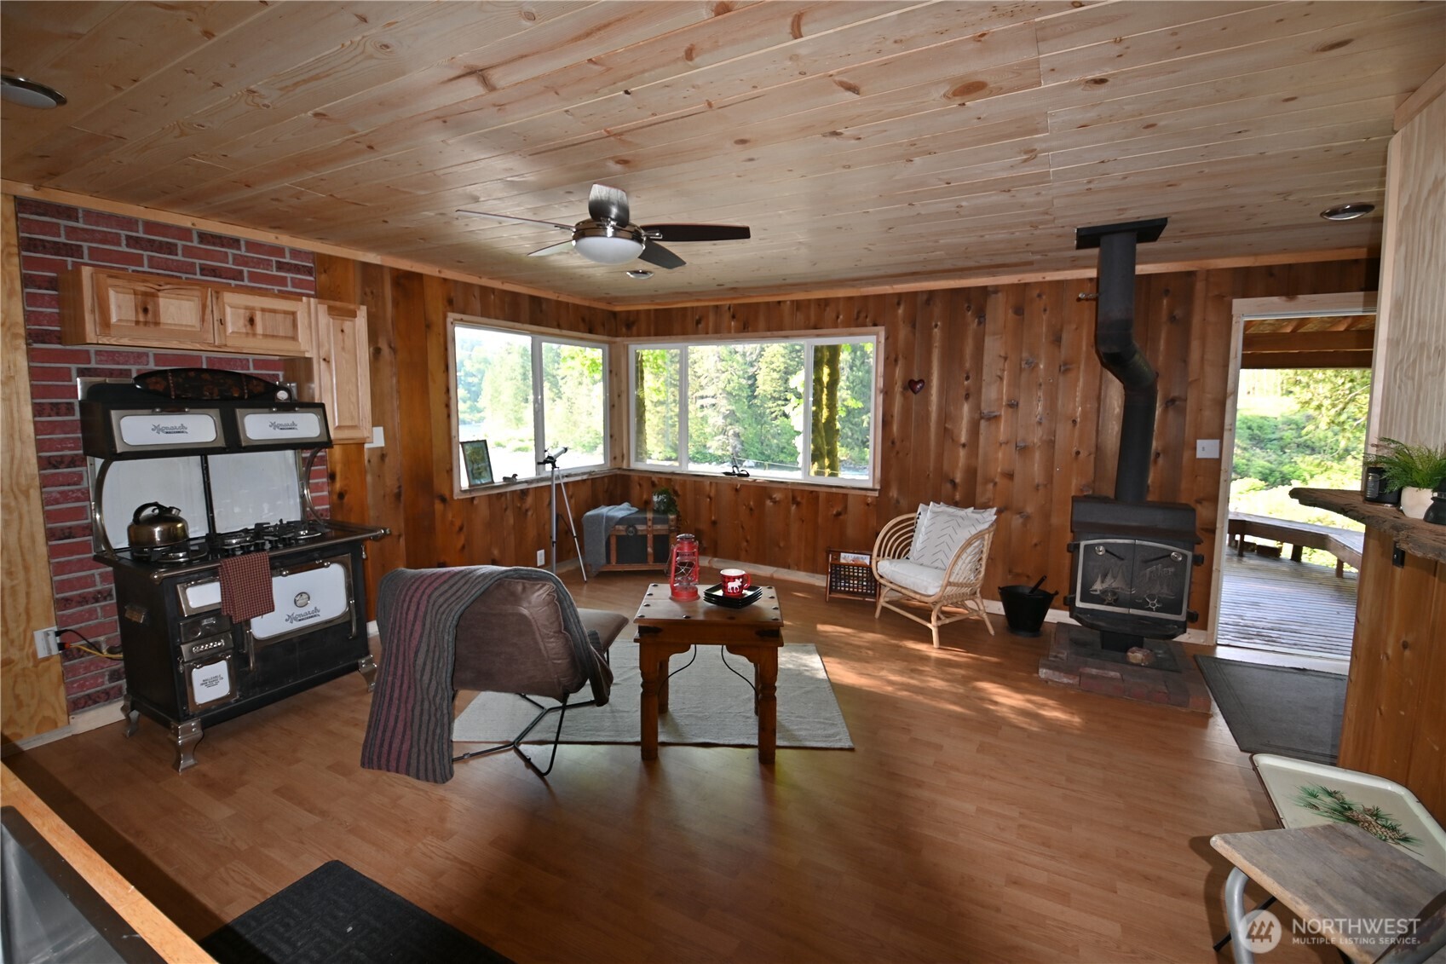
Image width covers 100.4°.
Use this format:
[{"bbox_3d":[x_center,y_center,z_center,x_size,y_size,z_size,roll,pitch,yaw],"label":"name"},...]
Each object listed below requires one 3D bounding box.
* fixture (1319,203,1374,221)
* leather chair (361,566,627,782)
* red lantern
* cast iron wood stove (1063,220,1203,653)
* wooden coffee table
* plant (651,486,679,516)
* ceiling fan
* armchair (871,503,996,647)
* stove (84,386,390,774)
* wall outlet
[{"bbox_3d":[2.860,-1.231,2.761,0.180,0.030,0.180,5,8,28],"label":"fixture"},{"bbox_3d":[-1.024,0.739,2.561,0.890,0.840,0.510,2,8,13],"label":"leather chair"},{"bbox_3d":[-0.182,0.384,2.816,0.150,0.297,0.135,1,7,3],"label":"red lantern"},{"bbox_3d":[2.333,-0.142,3.409,0.720,2.360,0.760,5,8,28],"label":"cast iron wood stove"},{"bbox_3d":[-0.055,0.858,2.795,0.615,0.636,0.535,1,7,1],"label":"wooden coffee table"},{"bbox_3d":[-0.525,0.172,5.452,0.230,0.270,0.230,5,8,28],"label":"plant"},{"bbox_3d":[-0.506,-1.125,2.671,1.220,0.300,1.190,-1,8,-11],"label":"ceiling fan"},{"bbox_3d":[1.492,0.614,4.186,0.660,0.800,0.660,-3,8,-25],"label":"armchair"},{"bbox_3d":[-2.261,0.338,2.923,0.690,1.590,1.000,5,8,28],"label":"stove"},{"bbox_3d":[-2.947,0.708,2.633,0.035,0.118,0.072,5,8,28],"label":"wall outlet"}]

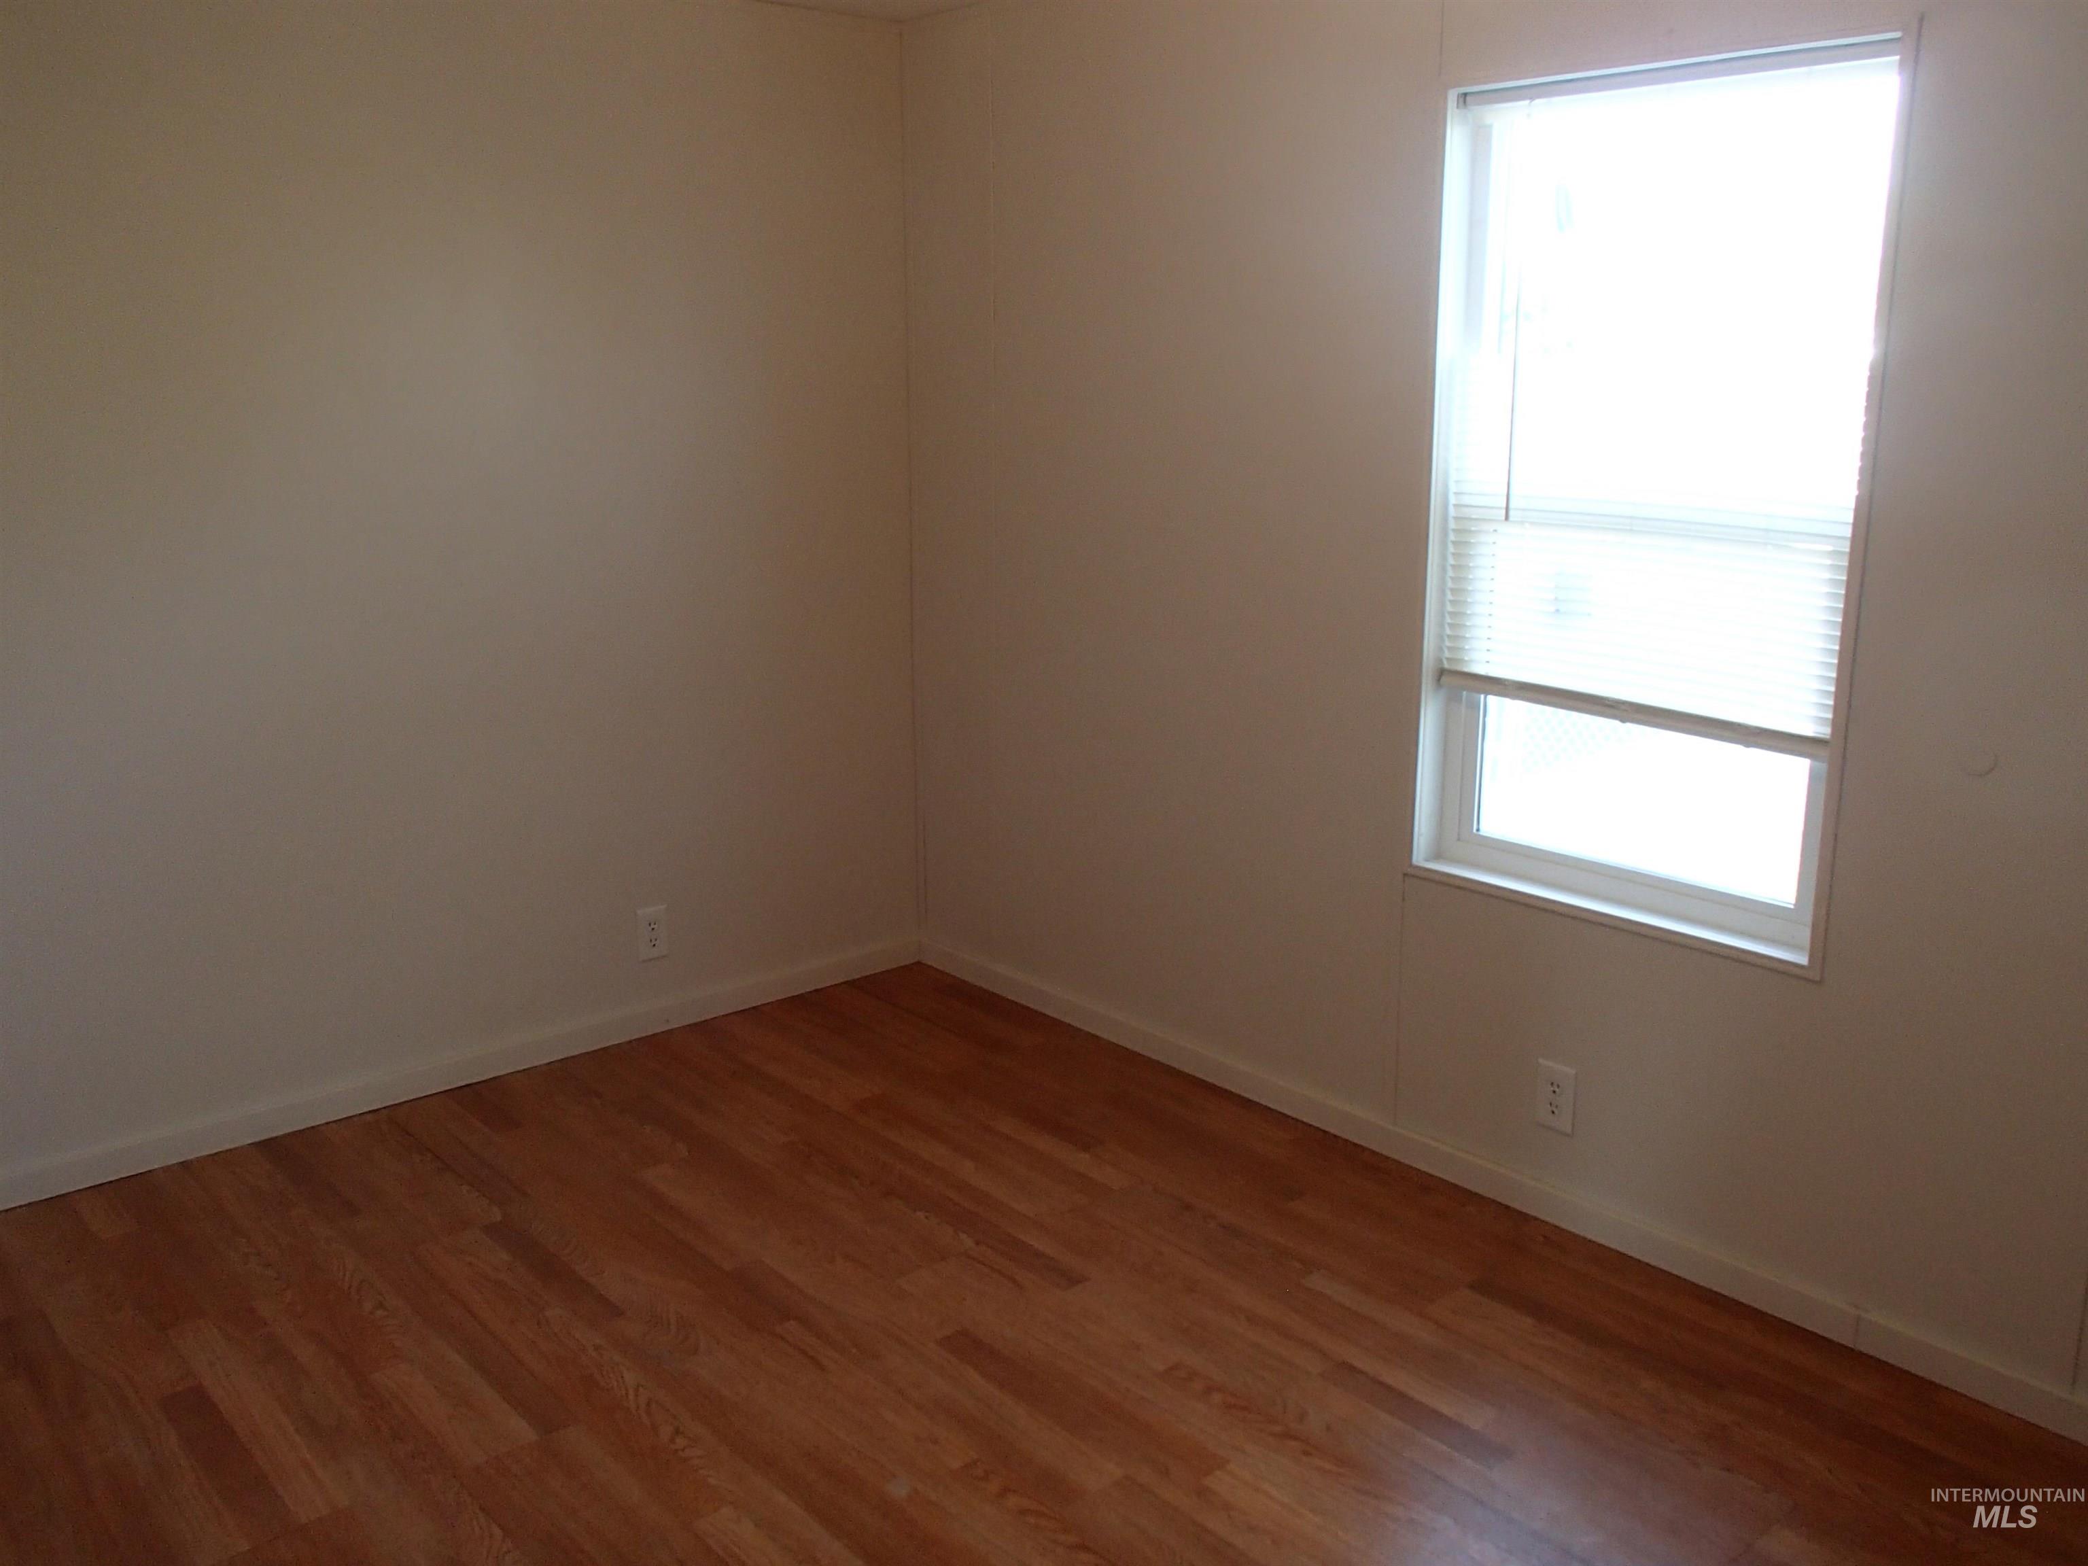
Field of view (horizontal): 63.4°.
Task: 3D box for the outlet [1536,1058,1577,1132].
[{"bbox_3d":[0.899,0.552,2.968,0.008,0.122,0.076,-11,17,-39],"label":"outlet"}]

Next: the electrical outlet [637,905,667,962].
[{"bbox_3d":[-0.898,0.345,3.881,0.076,0.122,0.008,-11,17,-39],"label":"electrical outlet"}]

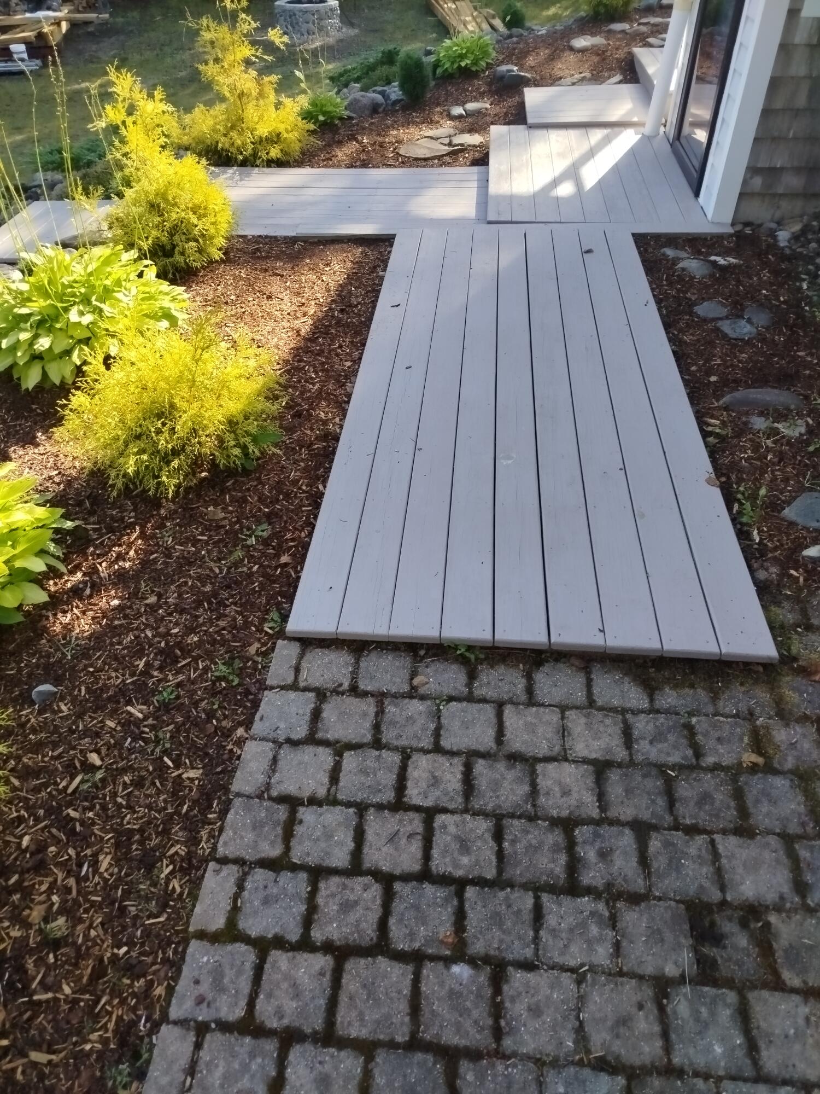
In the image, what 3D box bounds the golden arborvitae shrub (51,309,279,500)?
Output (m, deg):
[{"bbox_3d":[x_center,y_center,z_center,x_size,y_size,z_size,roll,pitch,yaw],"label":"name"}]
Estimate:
[{"bbox_3d":[-0.864,-0.552,2.700,0.790,0.485,0.740,2,43,5],"label":"golden arborvitae shrub"}]

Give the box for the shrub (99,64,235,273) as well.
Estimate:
[{"bbox_3d":[-1.301,-1.931,3.915,0.680,0.940,0.660,2,43,5],"label":"shrub"}]

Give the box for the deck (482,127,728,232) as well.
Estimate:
[{"bbox_3d":[1.157,-2.411,4.915,1.280,0.080,1.970,2,43,5],"label":"deck"}]

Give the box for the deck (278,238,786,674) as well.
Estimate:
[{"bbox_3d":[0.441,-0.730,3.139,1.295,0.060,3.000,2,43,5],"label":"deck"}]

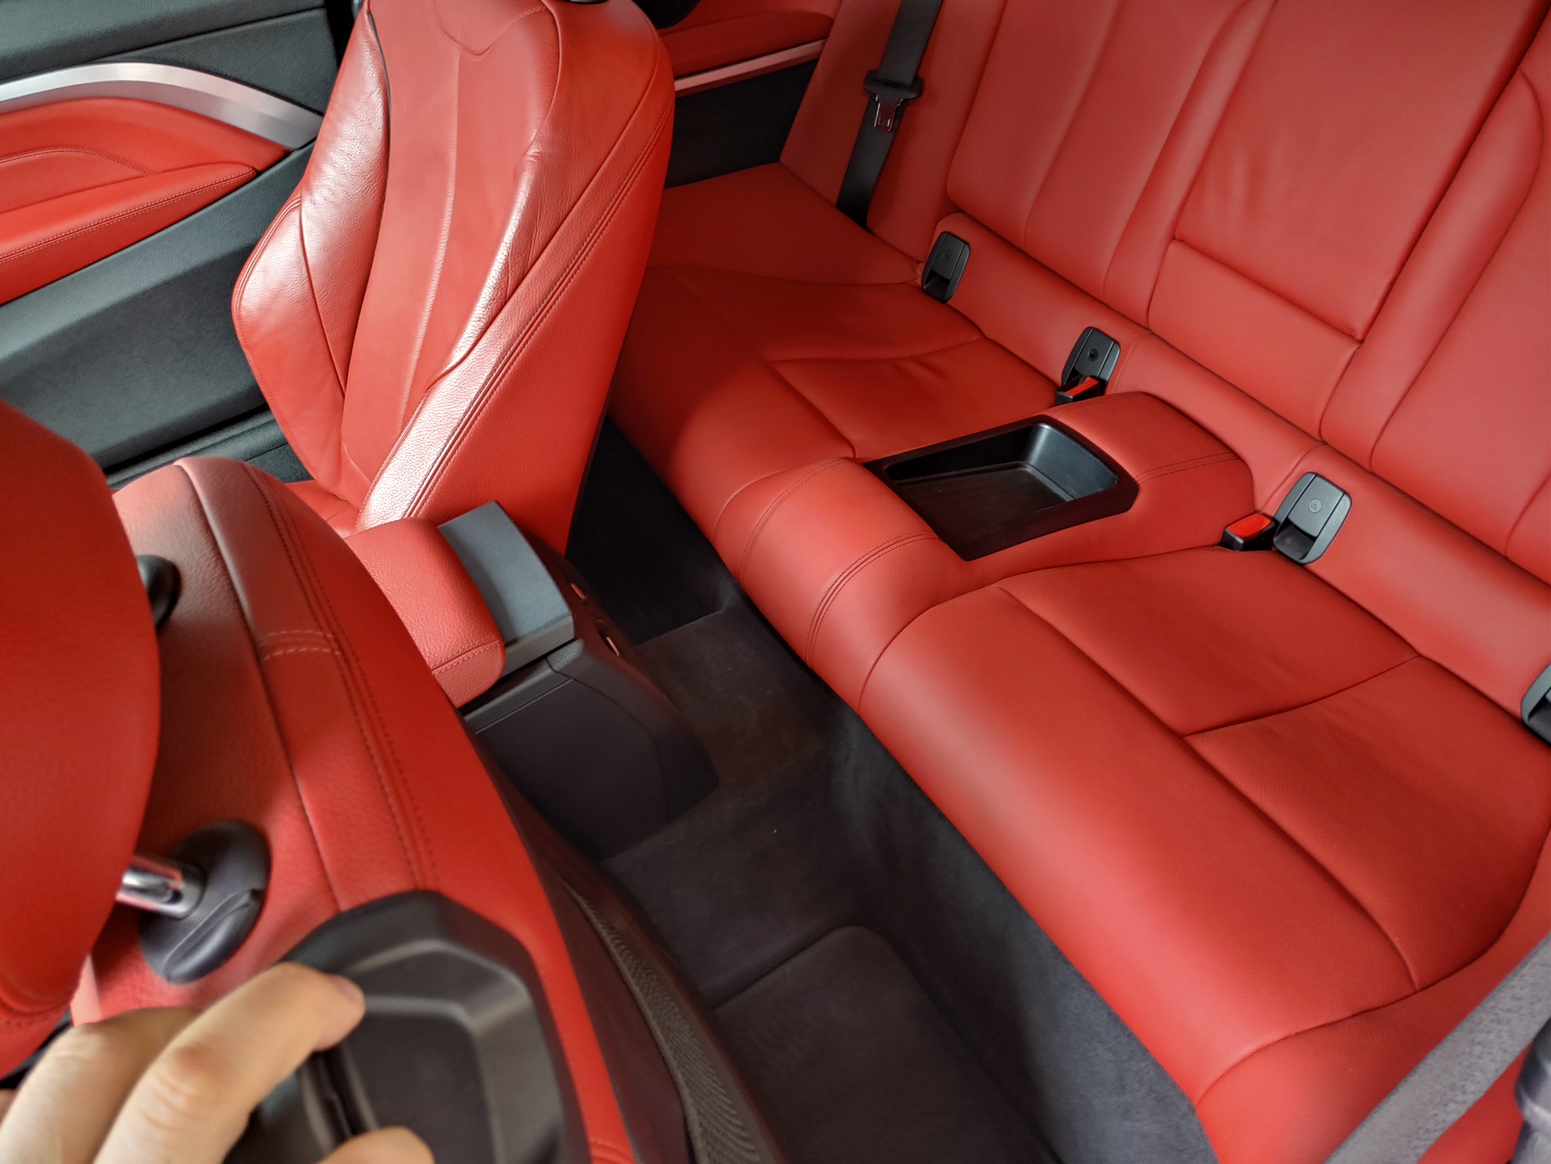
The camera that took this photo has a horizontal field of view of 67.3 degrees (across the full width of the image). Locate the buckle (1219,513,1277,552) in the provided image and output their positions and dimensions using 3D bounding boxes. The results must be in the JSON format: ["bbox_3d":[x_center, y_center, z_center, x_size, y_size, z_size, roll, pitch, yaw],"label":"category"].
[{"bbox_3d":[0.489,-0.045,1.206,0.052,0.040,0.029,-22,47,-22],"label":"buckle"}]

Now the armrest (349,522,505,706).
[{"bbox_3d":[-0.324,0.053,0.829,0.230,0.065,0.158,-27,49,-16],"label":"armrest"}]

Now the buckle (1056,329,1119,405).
[{"bbox_3d":[0.363,-0.244,1.358,0.046,0.080,0.056,-3,38,-37],"label":"buckle"}]

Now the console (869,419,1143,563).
[{"bbox_3d":[0.224,-0.079,1.151,0.230,0.060,0.152,-20,46,-25],"label":"console"}]

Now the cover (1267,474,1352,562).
[{"bbox_3d":[0.529,-0.064,1.158,0.025,0.079,0.056,-1,36,-39],"label":"cover"}]

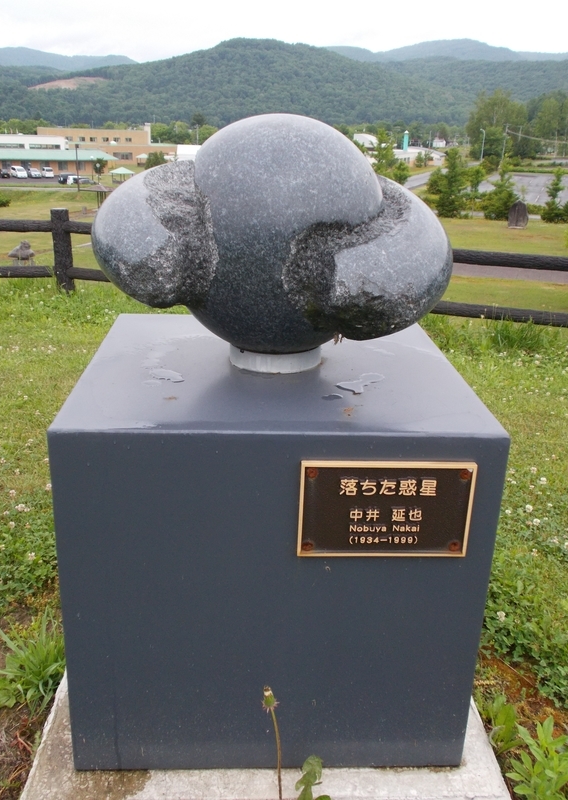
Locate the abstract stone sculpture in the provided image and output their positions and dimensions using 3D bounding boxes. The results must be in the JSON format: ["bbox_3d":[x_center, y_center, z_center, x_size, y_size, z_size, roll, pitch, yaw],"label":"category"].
[{"bbox_3d":[-0.024,-0.360,1.700,0.804,0.500,0.541,6,21,11],"label":"abstract stone sculpture"}]

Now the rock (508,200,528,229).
[{"bbox_3d":[18.494,-14.658,61.956,1.539,2.079,0.800,8,21,15],"label":"rock"}]

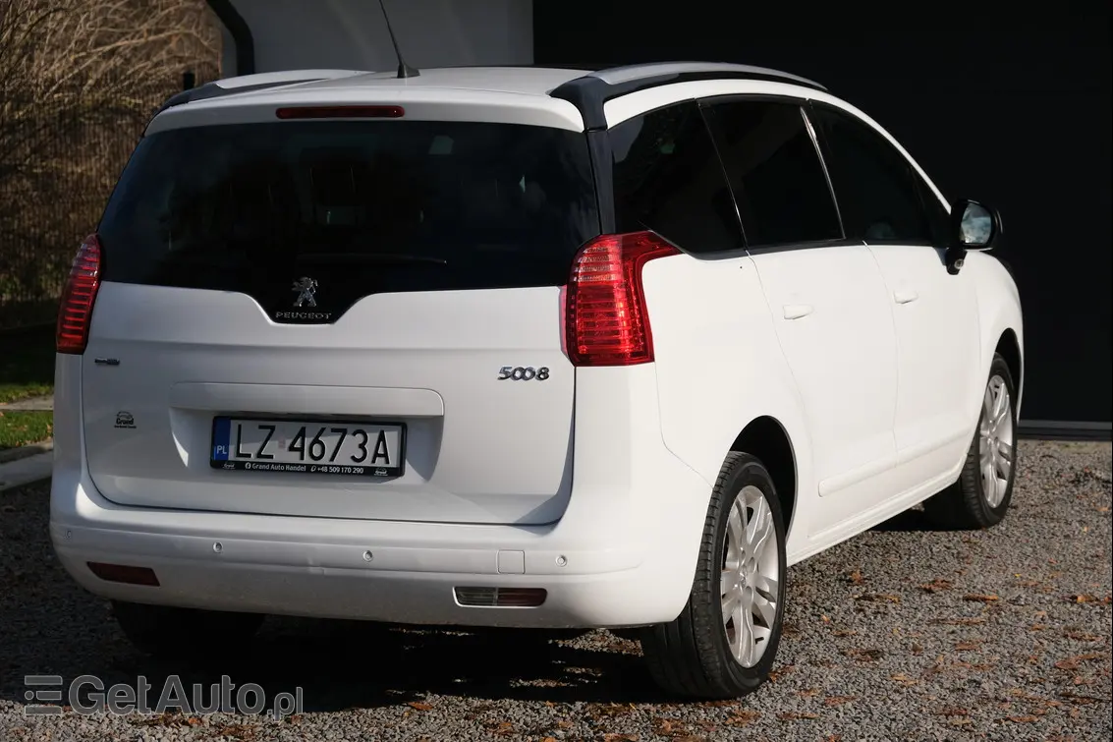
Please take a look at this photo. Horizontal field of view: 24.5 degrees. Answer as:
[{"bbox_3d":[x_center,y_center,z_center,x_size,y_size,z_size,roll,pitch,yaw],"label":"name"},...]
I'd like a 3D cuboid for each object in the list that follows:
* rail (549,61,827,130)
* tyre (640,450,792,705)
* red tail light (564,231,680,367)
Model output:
[{"bbox_3d":[0.443,-0.769,7.102,0.155,0.175,2.020,1,6,23],"label":"rail"},{"bbox_3d":[0.411,0.527,6.681,0.225,0.650,0.650,1,6,23],"label":"tyre"},{"bbox_3d":[0.161,-0.178,6.119,0.215,0.315,0.310,1,6,23],"label":"red tail light"}]

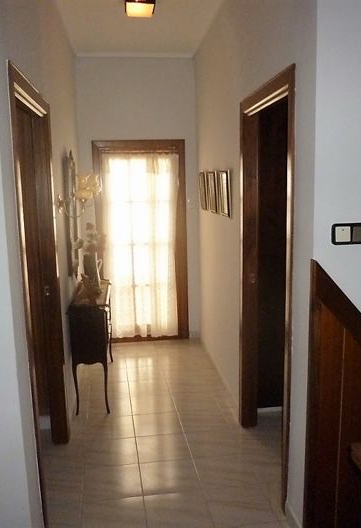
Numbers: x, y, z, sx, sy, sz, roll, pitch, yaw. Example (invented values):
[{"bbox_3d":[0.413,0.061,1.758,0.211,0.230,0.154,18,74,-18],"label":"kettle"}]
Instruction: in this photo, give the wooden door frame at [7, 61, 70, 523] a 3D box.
[{"bbox_3d":[-0.730,0.191,2.473,0.125,2.080,0.975,-2,9,-6],"label":"wooden door frame"}]

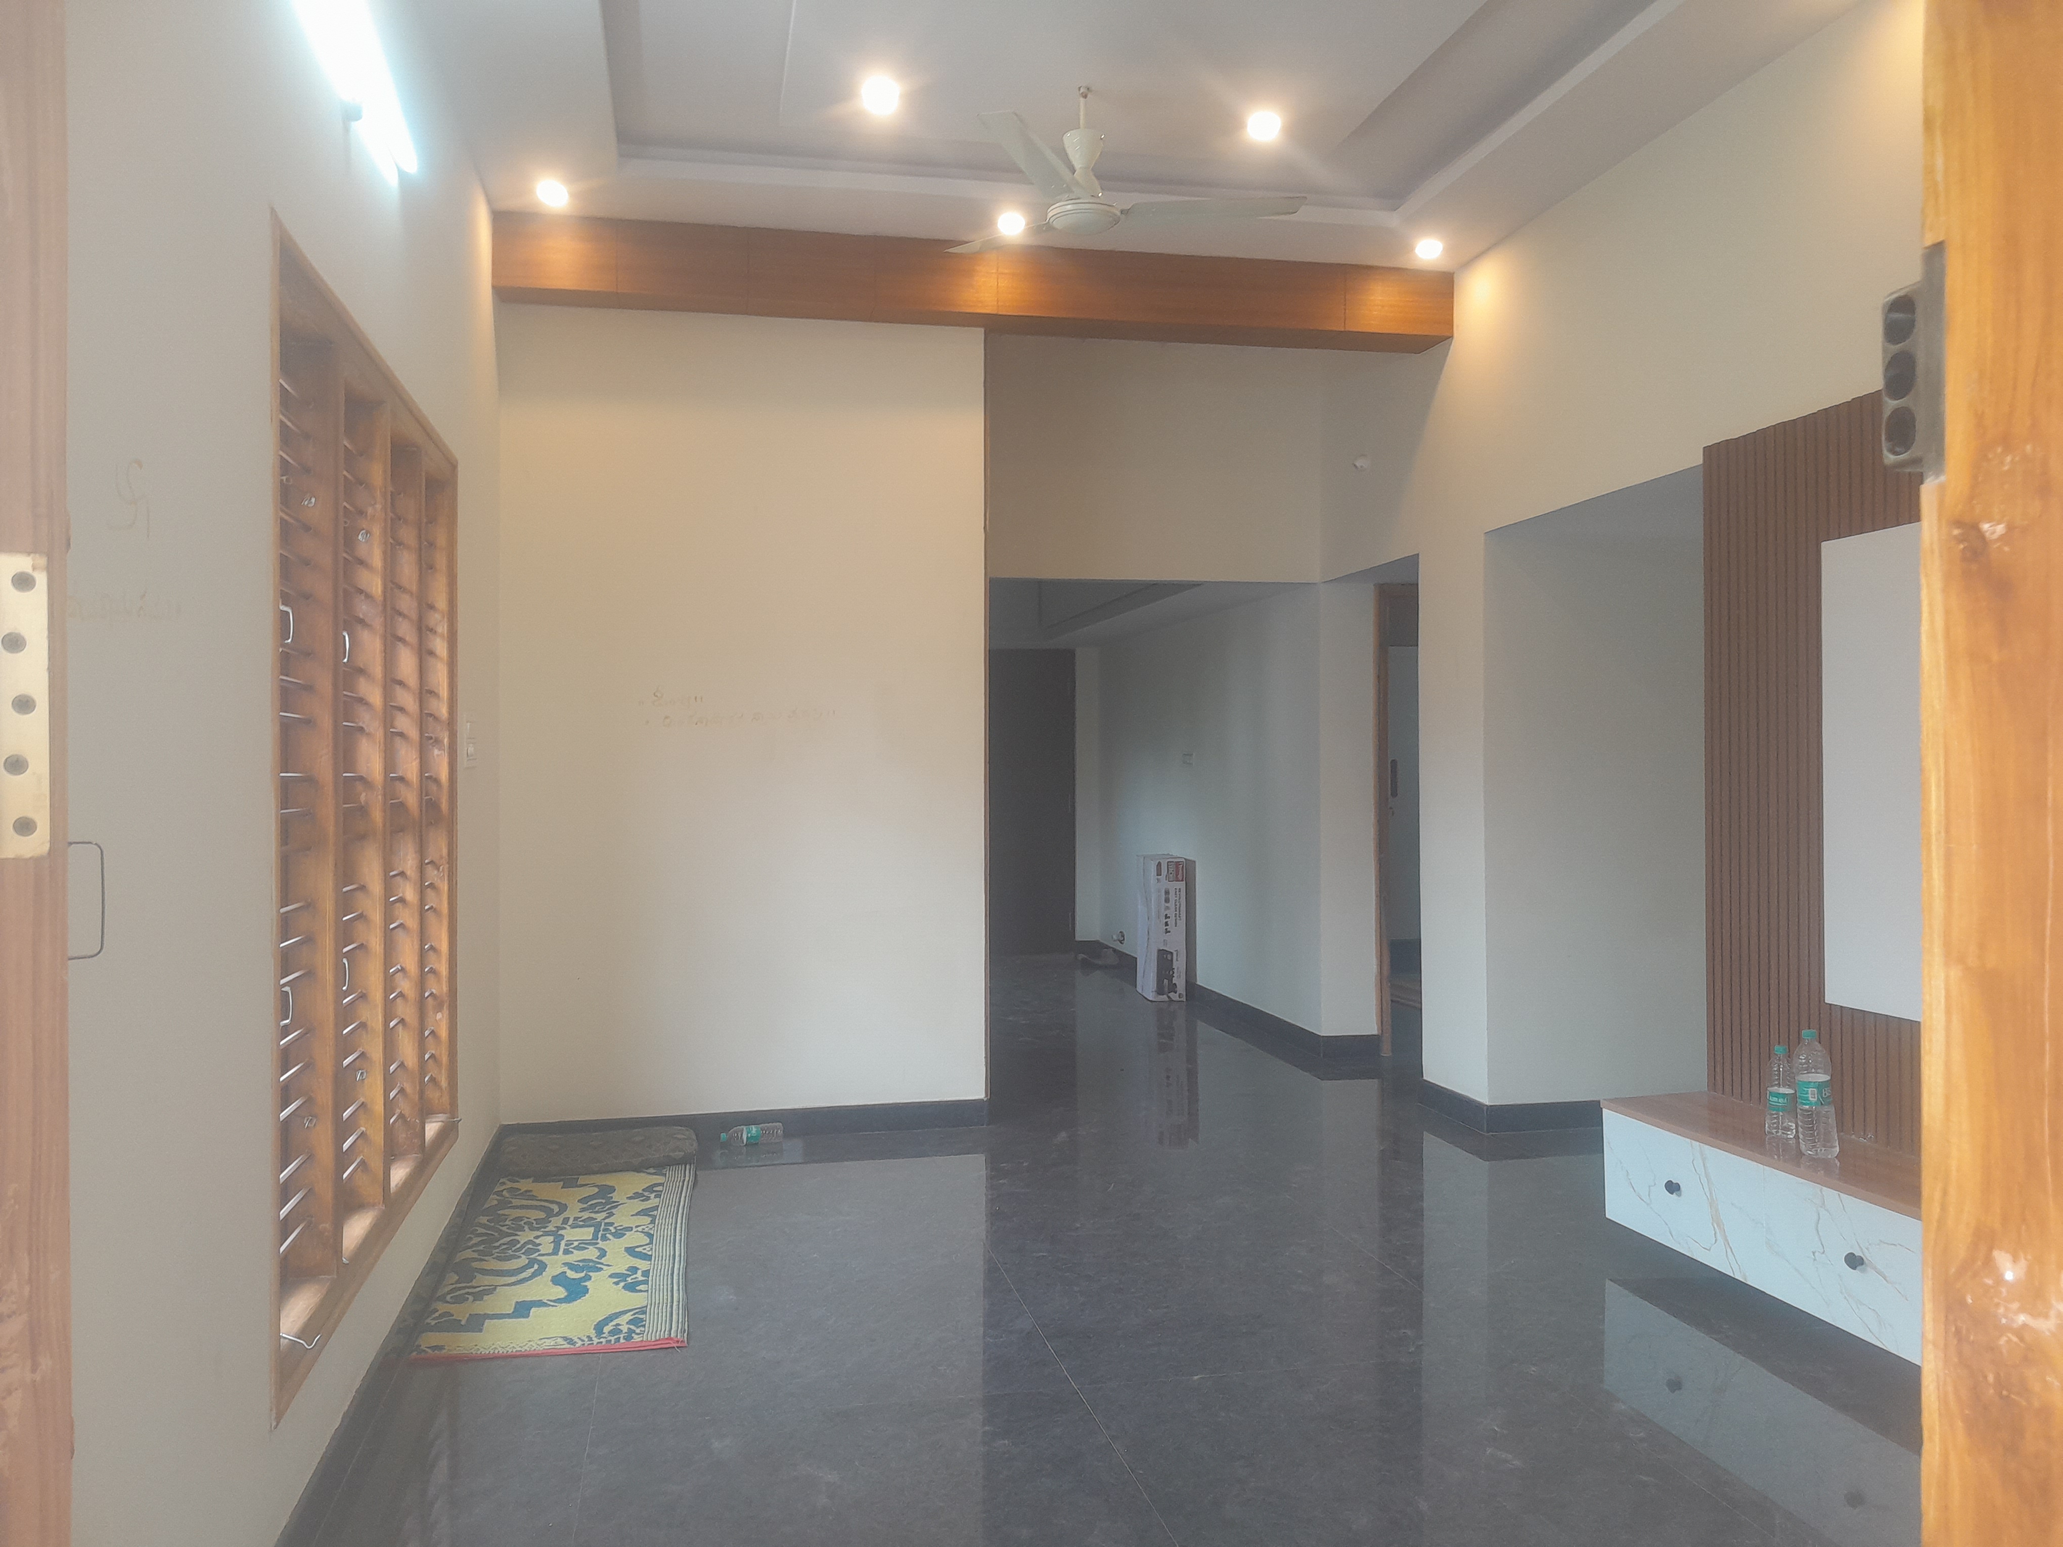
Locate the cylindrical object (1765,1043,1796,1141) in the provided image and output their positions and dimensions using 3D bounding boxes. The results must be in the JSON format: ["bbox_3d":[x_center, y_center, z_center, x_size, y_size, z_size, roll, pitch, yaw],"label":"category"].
[{"bbox_3d":[1.752,0.741,3.764,0.064,0.217,0.064,0,0,0],"label":"cylindrical object"}]

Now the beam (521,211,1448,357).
[{"bbox_3d":[-0.125,-1.689,5.574,3.313,0.242,0.169,0,0,-12],"label":"beam"}]

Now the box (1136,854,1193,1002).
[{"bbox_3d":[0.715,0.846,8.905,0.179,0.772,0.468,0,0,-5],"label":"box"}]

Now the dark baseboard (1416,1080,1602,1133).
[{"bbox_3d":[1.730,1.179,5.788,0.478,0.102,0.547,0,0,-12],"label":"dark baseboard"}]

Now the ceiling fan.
[{"bbox_3d":[0.147,-1.650,4.328,1.124,0.386,1.124,0,0,-24],"label":"ceiling fan"}]

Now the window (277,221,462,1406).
[{"bbox_3d":[-1.389,0.052,3.355,0.119,1.801,2.010,0,0,-12],"label":"window"}]

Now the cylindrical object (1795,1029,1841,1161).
[{"bbox_3d":[1.756,0.709,3.595,0.078,0.280,0.078,0,0,0],"label":"cylindrical object"}]

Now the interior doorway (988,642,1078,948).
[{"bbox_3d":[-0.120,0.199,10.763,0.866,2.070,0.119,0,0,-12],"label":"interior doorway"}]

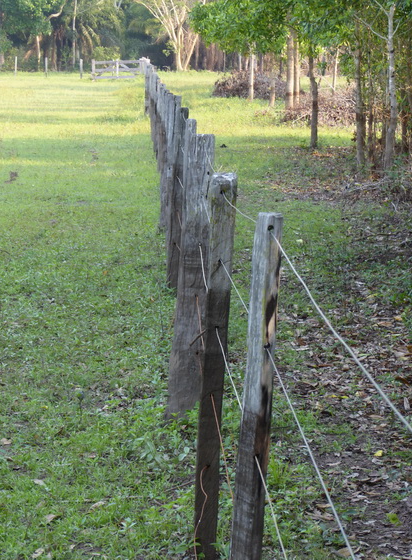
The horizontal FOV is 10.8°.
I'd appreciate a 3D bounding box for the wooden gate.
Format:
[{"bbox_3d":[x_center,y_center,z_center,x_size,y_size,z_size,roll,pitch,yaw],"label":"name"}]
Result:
[{"bbox_3d":[-4.776,-11.759,122.000,3.350,1.240,0.140,0,6,0],"label":"wooden gate"}]

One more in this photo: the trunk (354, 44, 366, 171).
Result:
[{"bbox_3d":[2.222,-2.497,31.413,0.150,1.771,0.130,0,6,0],"label":"trunk"}]

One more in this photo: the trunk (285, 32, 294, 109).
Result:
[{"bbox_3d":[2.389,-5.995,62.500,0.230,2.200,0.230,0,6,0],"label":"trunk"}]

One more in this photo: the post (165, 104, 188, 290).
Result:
[{"bbox_3d":[-0.188,-0.574,15.318,0.090,1.277,0.095,3,6,-2],"label":"post"}]

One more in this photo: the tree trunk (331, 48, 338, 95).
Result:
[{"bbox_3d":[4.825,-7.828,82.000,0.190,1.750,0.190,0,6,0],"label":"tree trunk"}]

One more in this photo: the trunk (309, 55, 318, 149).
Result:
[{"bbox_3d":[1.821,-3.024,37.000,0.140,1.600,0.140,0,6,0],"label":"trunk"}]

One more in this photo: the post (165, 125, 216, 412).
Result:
[{"bbox_3d":[-0.061,-0.020,9.600,0.140,1.270,0.130,4,6,0],"label":"post"}]

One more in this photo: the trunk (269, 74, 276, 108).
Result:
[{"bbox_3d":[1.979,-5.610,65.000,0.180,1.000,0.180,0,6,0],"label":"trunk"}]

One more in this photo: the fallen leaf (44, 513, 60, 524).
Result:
[{"bbox_3d":[-0.540,0.840,7.689,0.060,0.030,0.080,0,6,0],"label":"fallen leaf"}]

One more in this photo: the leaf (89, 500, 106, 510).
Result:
[{"bbox_3d":[-0.393,0.817,7.910,0.045,0.025,0.085,3,7,26],"label":"leaf"}]

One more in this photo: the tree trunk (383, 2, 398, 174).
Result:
[{"bbox_3d":[2.640,-2.764,31.247,0.200,2.338,0.180,0,6,0],"label":"tree trunk"}]

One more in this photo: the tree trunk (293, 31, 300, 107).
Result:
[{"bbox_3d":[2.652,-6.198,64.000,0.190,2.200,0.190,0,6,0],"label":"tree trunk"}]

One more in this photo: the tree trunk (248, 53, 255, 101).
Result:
[{"bbox_3d":[1.571,-7.015,75.393,0.170,1.667,0.160,0,6,0],"label":"tree trunk"}]

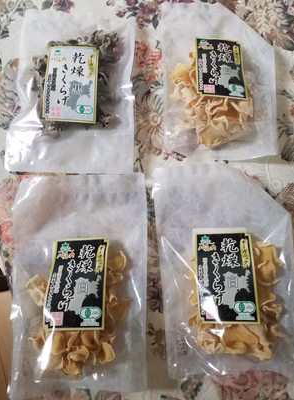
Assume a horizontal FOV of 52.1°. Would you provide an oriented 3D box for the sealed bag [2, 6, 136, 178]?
[{"bbox_3d":[-0.087,-0.139,0.355,0.146,0.030,0.219,0,76,0],"label":"sealed bag"}]

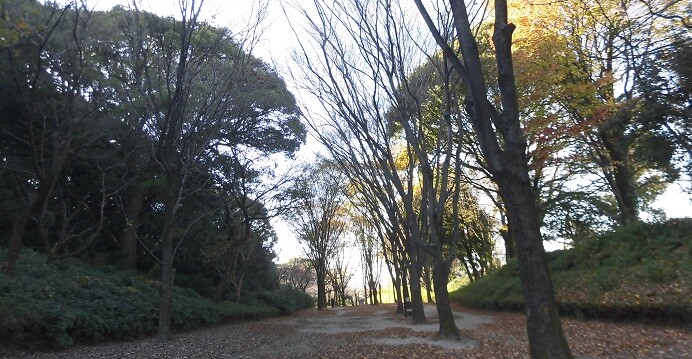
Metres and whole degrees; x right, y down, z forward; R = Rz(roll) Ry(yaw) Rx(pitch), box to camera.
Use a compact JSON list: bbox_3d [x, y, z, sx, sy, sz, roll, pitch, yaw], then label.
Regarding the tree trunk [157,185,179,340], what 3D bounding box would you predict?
[{"bbox_3d":[-6.516,2.911,17.515,0.620,5.610,0.550,5,-15,-20],"label":"tree trunk"}]

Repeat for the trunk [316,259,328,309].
[{"bbox_3d":[-2.443,10.774,49.871,1.100,5.070,1.000,1,-14,-3],"label":"trunk"}]

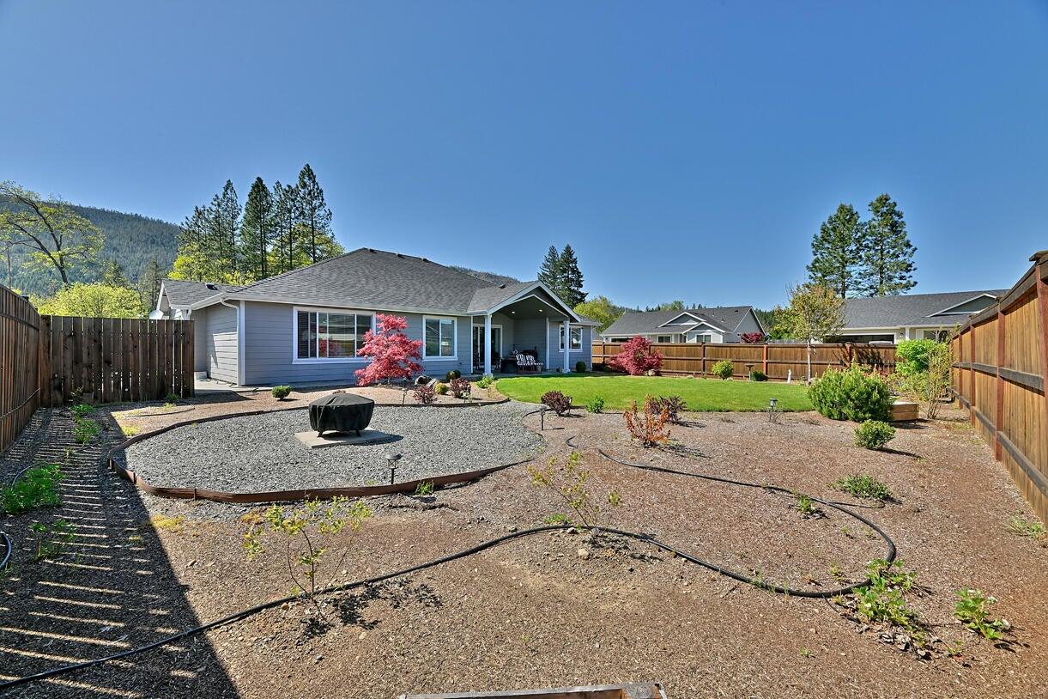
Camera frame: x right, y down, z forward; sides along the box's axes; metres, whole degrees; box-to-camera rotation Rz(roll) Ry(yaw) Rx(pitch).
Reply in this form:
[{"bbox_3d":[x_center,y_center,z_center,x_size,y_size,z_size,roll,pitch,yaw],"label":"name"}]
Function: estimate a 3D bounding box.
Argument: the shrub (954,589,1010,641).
[{"bbox_3d":[1.920,1.110,1.720,0.180,0.190,0.180,0,0,0],"label":"shrub"}]

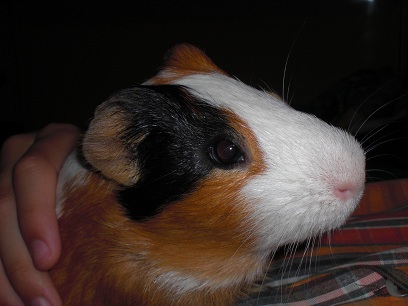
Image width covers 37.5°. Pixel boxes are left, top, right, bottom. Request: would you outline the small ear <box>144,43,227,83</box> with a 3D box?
[{"bbox_3d":[-0.007,-0.036,0.245,0.028,0.017,0.020,5,15,18],"label":"small ear"}]

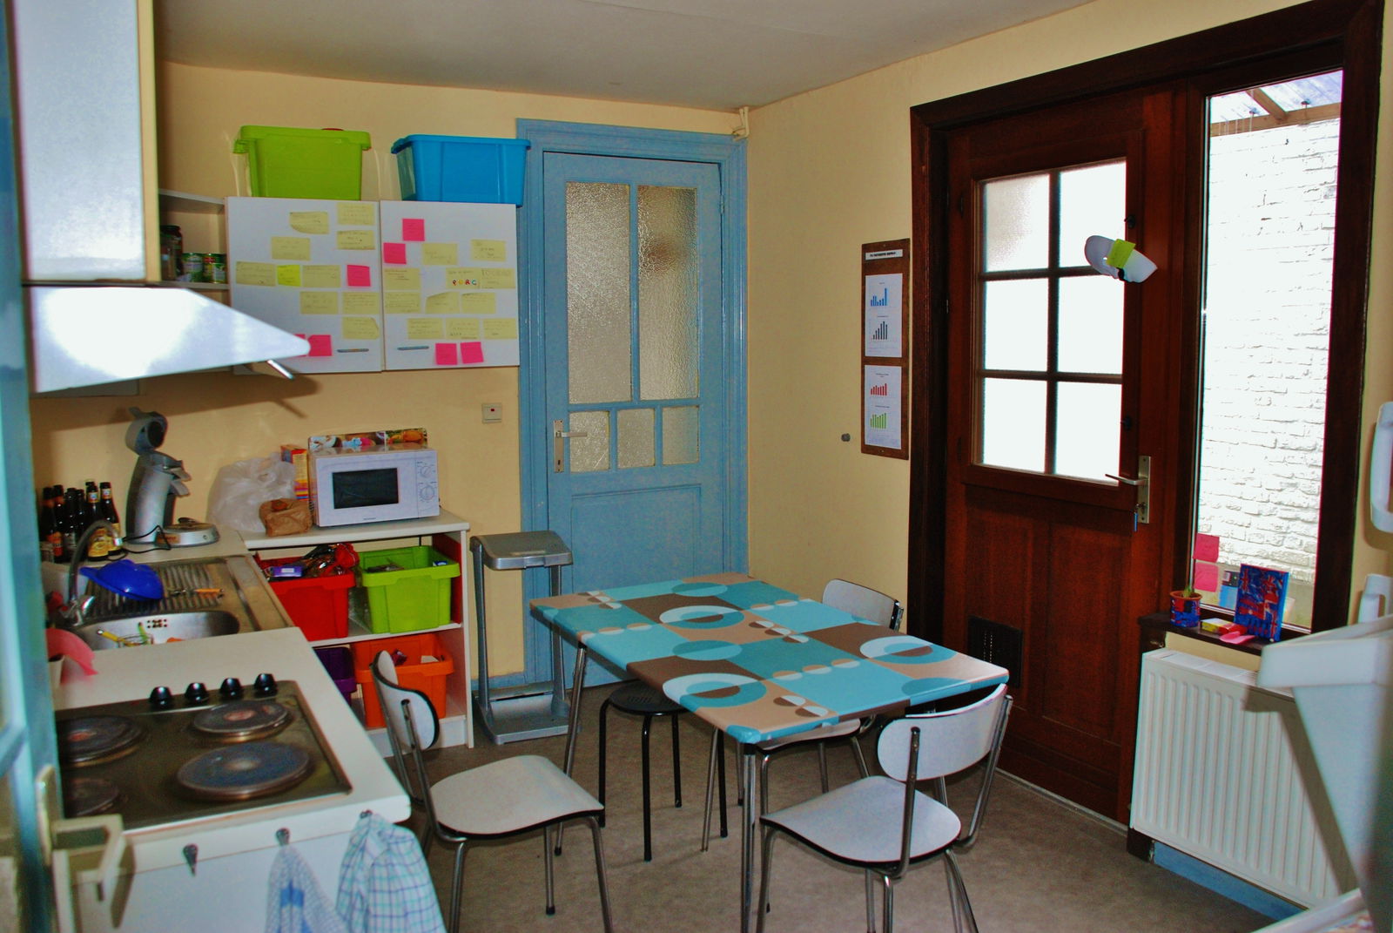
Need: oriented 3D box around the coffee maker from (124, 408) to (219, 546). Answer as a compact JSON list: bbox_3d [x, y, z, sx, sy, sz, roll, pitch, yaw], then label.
[{"bbox_3d":[-1.665,0.037,3.302,0.275,0.415,0.190,-2,8,-9],"label":"coffee maker"}]

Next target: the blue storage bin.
[{"bbox_3d":[-0.850,-1.028,3.721,0.440,0.222,0.300,-5,9,-29],"label":"blue storage bin"}]

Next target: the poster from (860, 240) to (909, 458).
[{"bbox_3d":[0.678,-0.423,3.795,0.015,0.778,0.267,-5,9,-29],"label":"poster"}]

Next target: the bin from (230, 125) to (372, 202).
[{"bbox_3d":[-1.319,-0.978,3.463,0.430,0.222,0.300,-5,9,-29],"label":"bin"}]

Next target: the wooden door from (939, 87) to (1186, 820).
[{"bbox_3d":[1.119,-0.023,3.323,0.060,2.160,0.930,-5,9,-29],"label":"wooden door"}]

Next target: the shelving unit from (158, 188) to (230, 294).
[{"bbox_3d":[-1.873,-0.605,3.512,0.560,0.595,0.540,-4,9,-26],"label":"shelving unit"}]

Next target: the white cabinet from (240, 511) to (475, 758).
[{"bbox_3d":[-1.205,0.609,3.732,0.735,0.845,0.390,-5,9,-32],"label":"white cabinet"}]

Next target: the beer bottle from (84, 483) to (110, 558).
[{"bbox_3d":[-1.764,0.164,3.070,0.065,0.230,0.065,-5,9,-29],"label":"beer bottle"}]

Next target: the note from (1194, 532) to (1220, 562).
[{"bbox_3d":[1.405,0.225,2.868,0.004,0.076,0.075,-5,9,-29],"label":"note"}]

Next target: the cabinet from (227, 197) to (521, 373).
[{"bbox_3d":[-1.131,-0.621,3.646,0.970,0.572,0.310,-5,9,-29],"label":"cabinet"}]

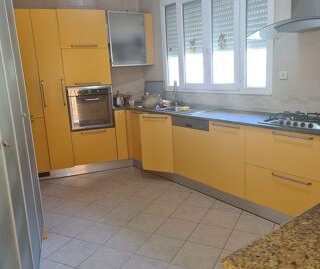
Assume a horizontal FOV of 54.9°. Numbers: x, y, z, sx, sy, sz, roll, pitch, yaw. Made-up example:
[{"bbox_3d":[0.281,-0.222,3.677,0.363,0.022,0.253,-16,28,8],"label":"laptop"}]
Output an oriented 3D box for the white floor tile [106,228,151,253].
[{"bbox_3d":[-0.276,0.910,2.661,0.316,0.012,0.316,3,14,27],"label":"white floor tile"}]

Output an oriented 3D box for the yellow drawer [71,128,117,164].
[{"bbox_3d":[-0.977,0.114,4.543,0.597,0.446,0.500,-7,13,-18],"label":"yellow drawer"}]

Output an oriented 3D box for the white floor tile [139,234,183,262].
[{"bbox_3d":[0.005,0.925,2.517,0.316,0.012,0.316,3,14,27],"label":"white floor tile"}]

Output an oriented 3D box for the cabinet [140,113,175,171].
[{"bbox_3d":[0.134,0.064,4.005,0.460,0.700,0.560,8,17,42],"label":"cabinet"}]

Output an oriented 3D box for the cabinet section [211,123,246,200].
[{"bbox_3d":[0.878,0.193,3.190,0.560,0.707,0.453,-12,15,-36],"label":"cabinet section"}]

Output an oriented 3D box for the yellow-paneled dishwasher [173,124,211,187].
[{"bbox_3d":[0.562,0.155,3.595,0.570,0.624,0.583,-13,15,-36],"label":"yellow-paneled dishwasher"}]

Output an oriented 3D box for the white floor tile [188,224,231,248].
[{"bbox_3d":[0.430,0.872,2.648,0.316,0.012,0.316,3,14,27],"label":"white floor tile"}]

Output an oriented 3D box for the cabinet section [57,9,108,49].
[{"bbox_3d":[-1.071,-1.402,4.230,0.606,0.481,0.560,-7,13,-17],"label":"cabinet section"}]

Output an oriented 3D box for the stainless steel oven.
[{"bbox_3d":[-1.006,-0.410,4.443,0.586,0.597,0.530,-7,13,-18],"label":"stainless steel oven"}]

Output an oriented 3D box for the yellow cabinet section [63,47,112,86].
[{"bbox_3d":[-1.044,-0.941,4.331,0.606,0.463,0.560,-7,13,-17],"label":"yellow cabinet section"}]

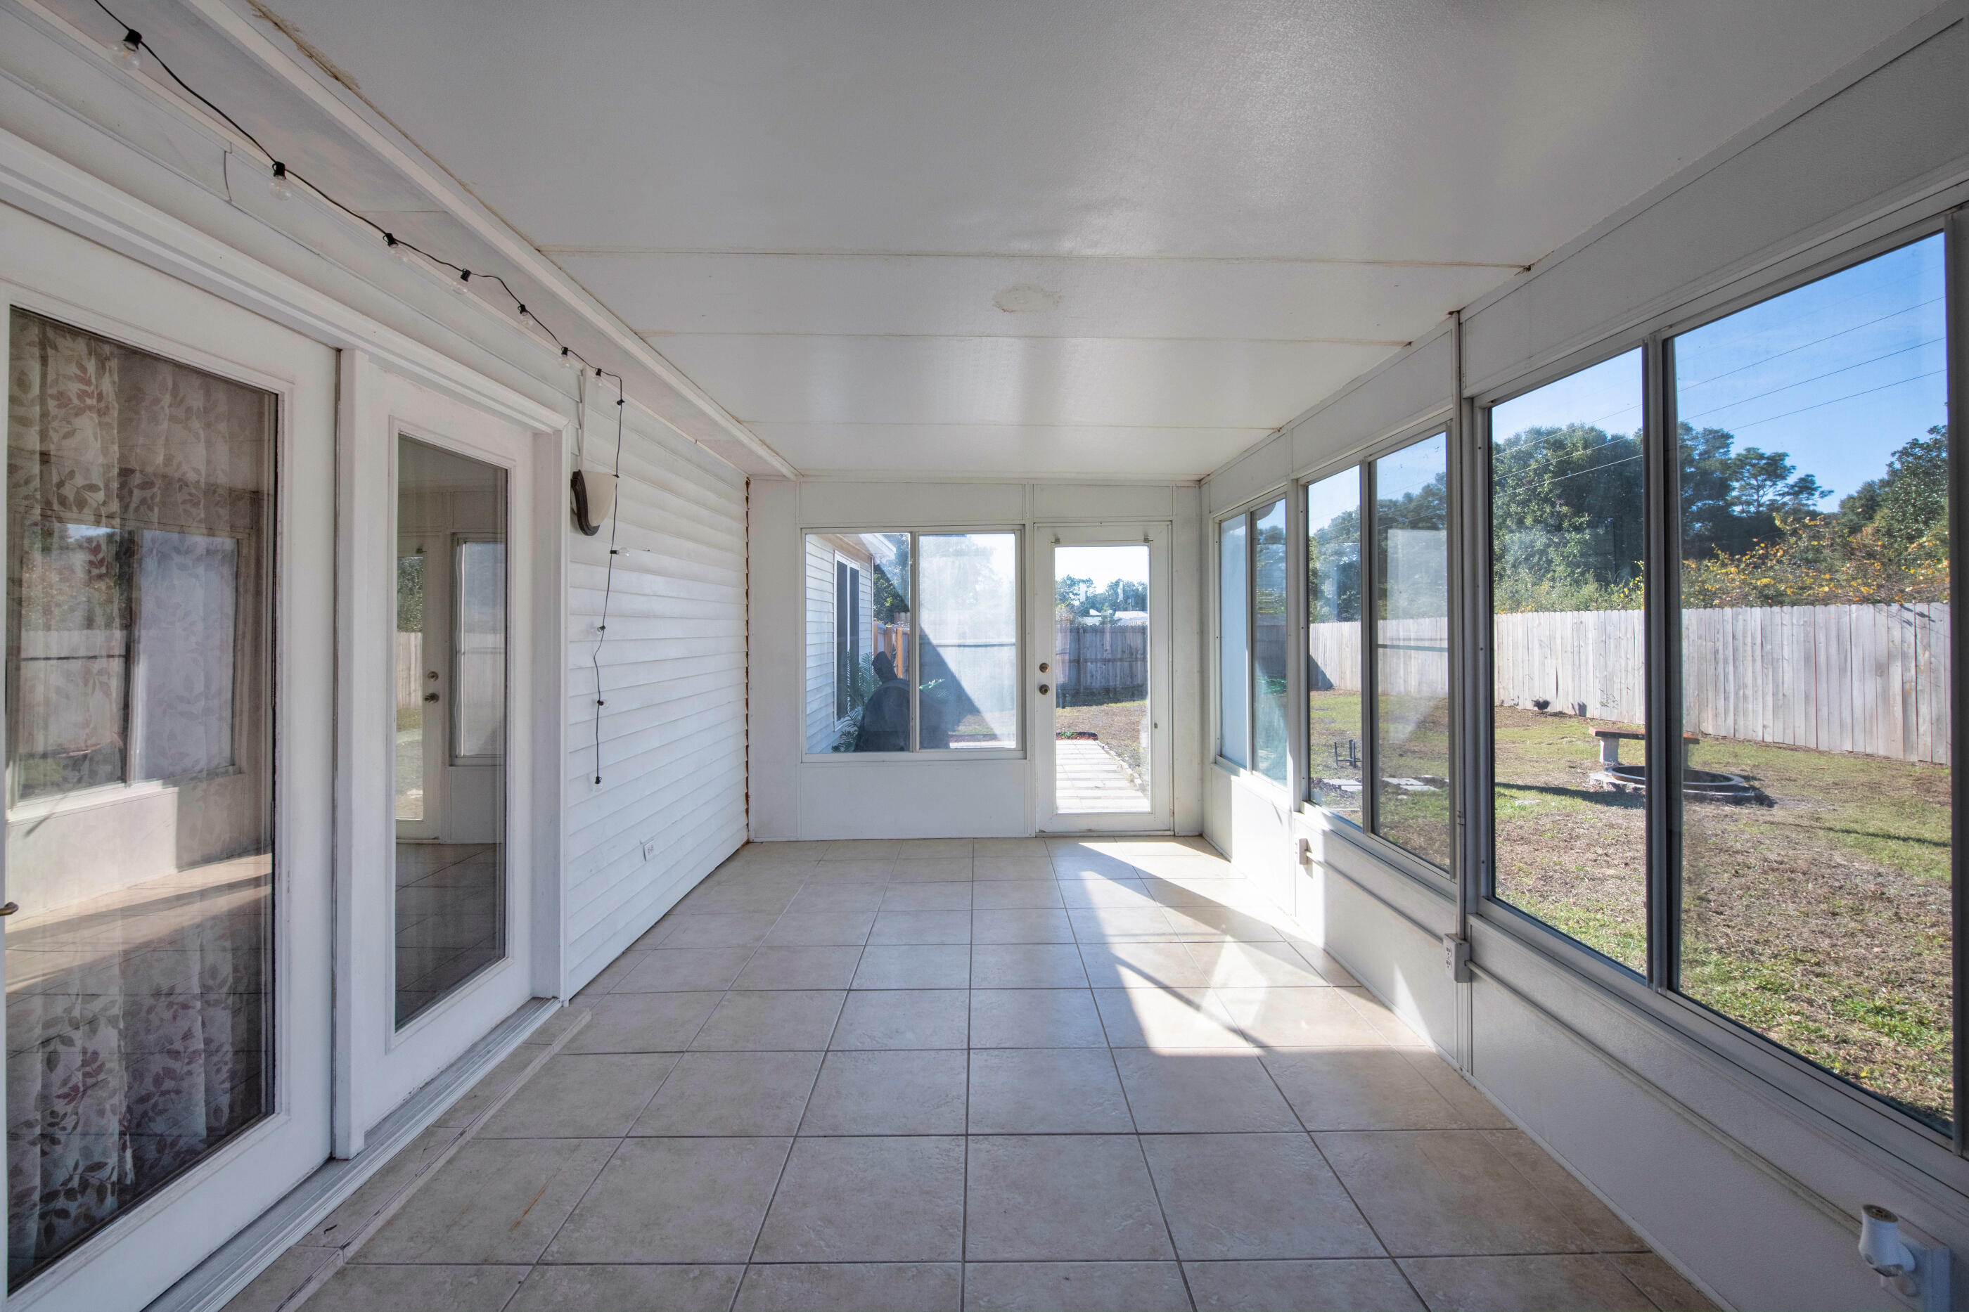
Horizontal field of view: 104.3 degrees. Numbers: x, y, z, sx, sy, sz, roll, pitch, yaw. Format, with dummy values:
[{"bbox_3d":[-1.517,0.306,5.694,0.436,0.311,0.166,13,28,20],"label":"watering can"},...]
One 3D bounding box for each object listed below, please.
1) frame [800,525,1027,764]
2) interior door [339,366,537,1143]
[{"bbox_3d":[-0.472,-0.075,5.140,1.500,1.570,0.080,0,0,0],"label":"frame"},{"bbox_3d":[-1.627,0.228,2.310,0.050,2.020,0.820,0,0,0],"label":"interior door"}]

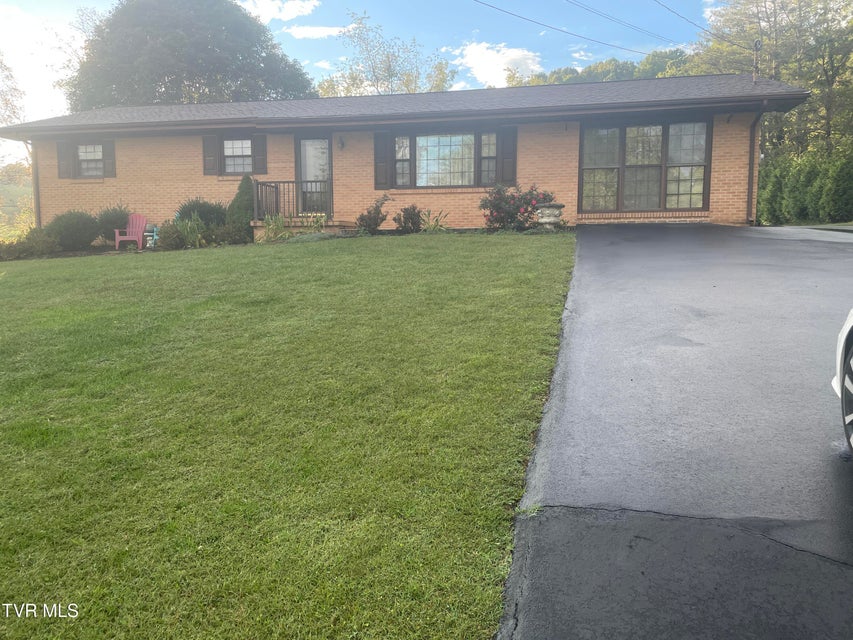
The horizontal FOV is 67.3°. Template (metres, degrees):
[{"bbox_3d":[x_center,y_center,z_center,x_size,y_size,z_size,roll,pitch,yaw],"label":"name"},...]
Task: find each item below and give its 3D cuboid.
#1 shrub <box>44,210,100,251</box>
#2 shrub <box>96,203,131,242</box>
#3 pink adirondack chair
[{"bbox_3d":[-9.023,-2.281,16.332,1.320,1.040,1.200,1,6,12],"label":"shrub"},{"bbox_3d":[-8.039,-2.468,16.511,0.930,1.000,0.920,1,6,12],"label":"shrub"},{"bbox_3d":[-7.244,-2.170,15.854,0.710,0.930,0.820,-1,6,-6],"label":"pink adirondack chair"}]

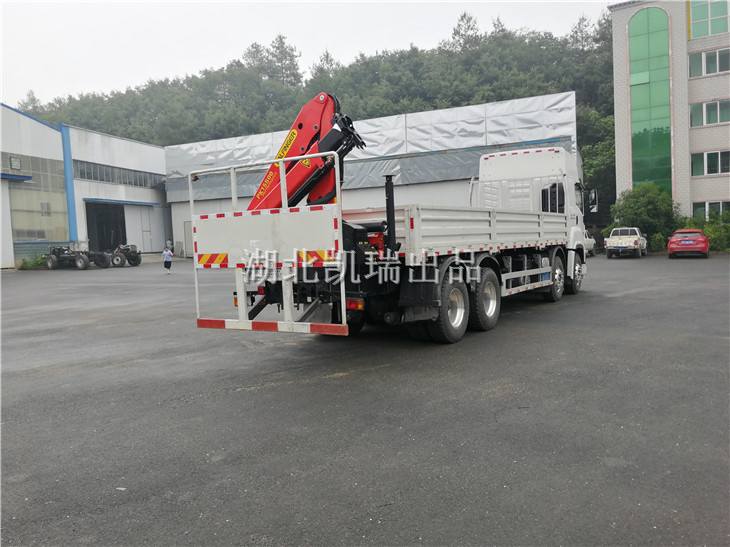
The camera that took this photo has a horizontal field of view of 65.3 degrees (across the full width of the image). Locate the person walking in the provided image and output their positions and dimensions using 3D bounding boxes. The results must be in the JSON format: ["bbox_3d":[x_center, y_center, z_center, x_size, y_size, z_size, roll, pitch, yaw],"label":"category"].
[{"bbox_3d":[-12.214,-0.785,35.200,0.580,1.670,0.500,-3,3,-7],"label":"person walking"}]

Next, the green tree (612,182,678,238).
[{"bbox_3d":[18.973,-3.889,38.500,4.200,4.500,4.000,-1,3,34],"label":"green tree"}]

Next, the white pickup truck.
[{"bbox_3d":[15.513,-1.795,33.600,1.770,1.750,5.050,-1,3,32],"label":"white pickup truck"}]

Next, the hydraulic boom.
[{"bbox_3d":[-0.892,-1.546,7.551,2.050,1.550,0.600,-1,3,34],"label":"hydraulic boom"}]

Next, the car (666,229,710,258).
[{"bbox_3d":[17.483,-1.597,30.600,1.820,1.480,4.350,-1,3,32],"label":"car"}]

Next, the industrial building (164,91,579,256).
[{"bbox_3d":[1.050,-7.550,55.000,36.600,10.800,16.000,-1,3,23],"label":"industrial building"}]

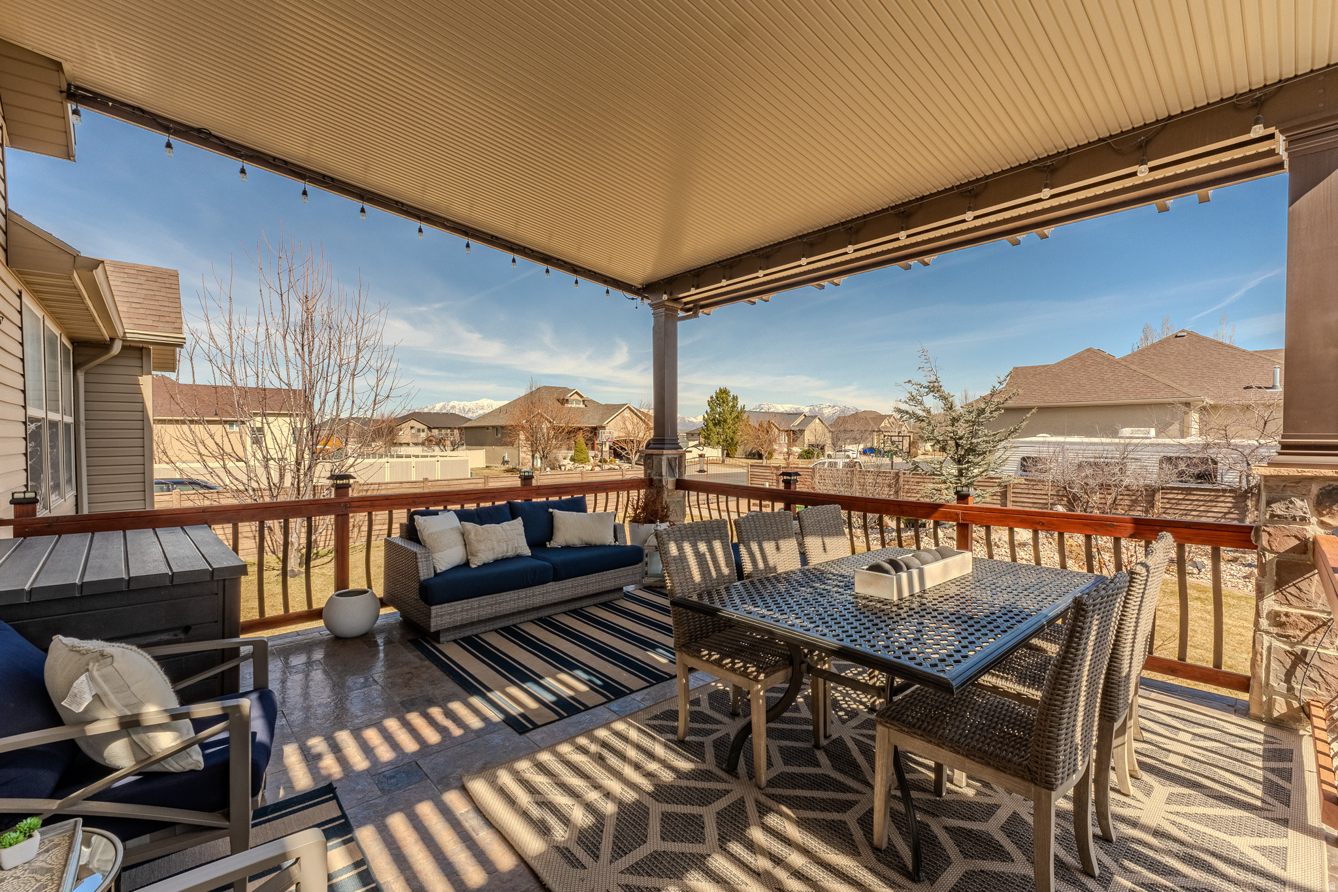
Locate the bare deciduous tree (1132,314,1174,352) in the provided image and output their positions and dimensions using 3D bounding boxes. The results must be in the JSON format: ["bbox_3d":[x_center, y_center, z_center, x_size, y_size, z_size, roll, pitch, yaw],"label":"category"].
[{"bbox_3d":[39.026,-4.245,45.000,3.600,12.500,3.600,1,1,41],"label":"bare deciduous tree"}]

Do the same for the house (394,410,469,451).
[{"bbox_3d":[-39.419,-1.809,92.000,14.500,7.400,11.500,-1,1,-42],"label":"house"}]

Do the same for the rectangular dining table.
[{"bbox_3d":[1.112,1.015,2.600,1.880,0.730,1.140,-1,1,-42],"label":"rectangular dining table"}]

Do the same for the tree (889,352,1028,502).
[{"bbox_3d":[8.153,-0.078,15.500,3.700,5.250,3.700,1,1,28],"label":"tree"}]

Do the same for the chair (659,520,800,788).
[{"bbox_3d":[0.331,0.893,2.622,0.490,0.975,0.645,-1,2,-44],"label":"chair"}]

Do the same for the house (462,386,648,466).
[{"bbox_3d":[-10.800,-2.005,55.000,16.000,7.600,13.000,-1,1,-42],"label":"house"}]

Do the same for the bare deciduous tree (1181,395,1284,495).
[{"bbox_3d":[13.045,0.544,12.800,2.300,3.400,2.300,-1,2,-44],"label":"bare deciduous tree"}]

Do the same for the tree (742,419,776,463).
[{"bbox_3d":[9.024,-0.379,55.000,3.700,4.450,3.700,0,1,9],"label":"tree"}]

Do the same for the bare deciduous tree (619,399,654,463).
[{"bbox_3d":[-2.956,-0.644,48.500,3.700,5.250,3.700,0,1,-3],"label":"bare deciduous tree"}]

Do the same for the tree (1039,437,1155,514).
[{"bbox_3d":[11.462,0.954,15.000,2.600,2.400,2.600,1,1,37],"label":"tree"}]

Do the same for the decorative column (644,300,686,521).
[{"bbox_3d":[-0.036,-0.162,6.400,0.420,2.950,0.420,-1,1,-42],"label":"decorative column"}]

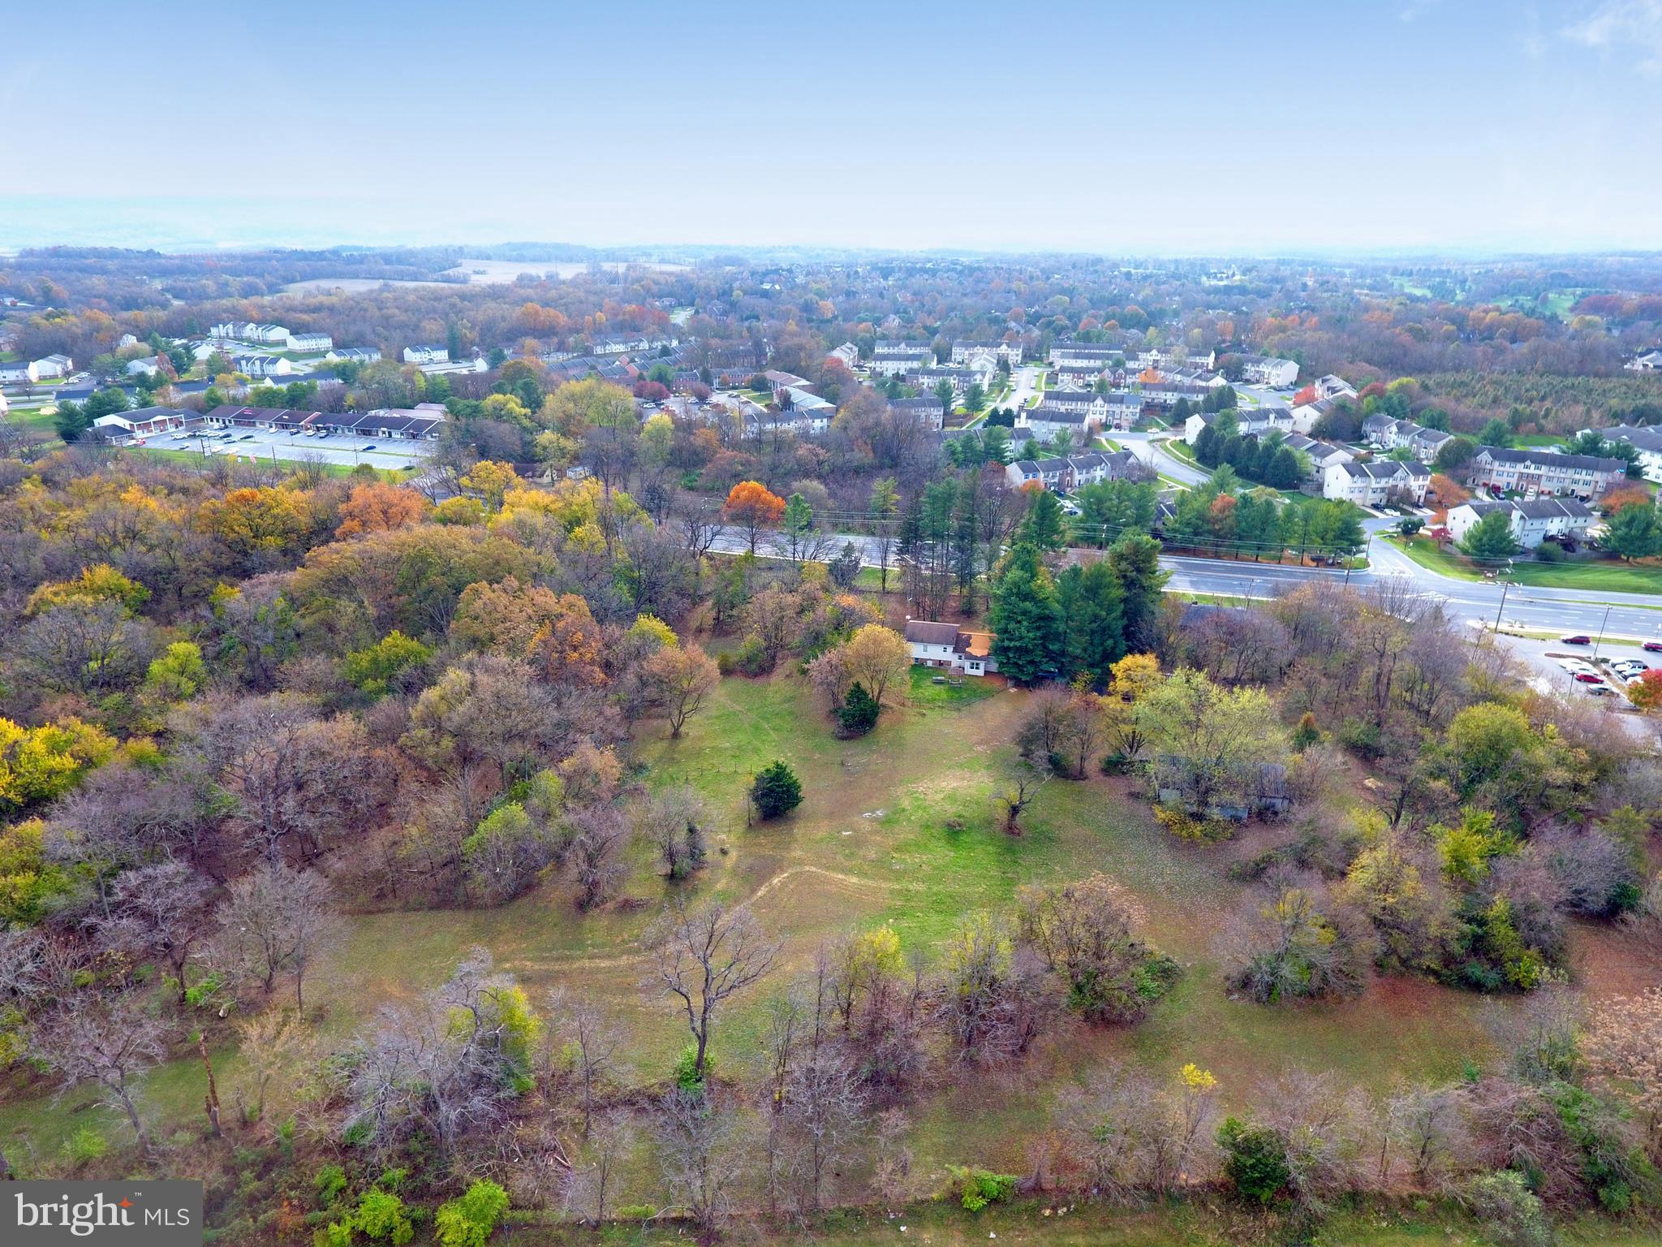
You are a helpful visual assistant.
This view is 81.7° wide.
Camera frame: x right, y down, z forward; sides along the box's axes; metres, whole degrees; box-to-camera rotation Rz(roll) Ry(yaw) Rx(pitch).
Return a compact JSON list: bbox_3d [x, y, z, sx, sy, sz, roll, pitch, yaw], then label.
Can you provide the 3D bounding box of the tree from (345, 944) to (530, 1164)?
[{"bbox_3d":[-30.600,34.500,75.630,13.460,17.600,10.680,-11,24,-26],"label":"tree"}]

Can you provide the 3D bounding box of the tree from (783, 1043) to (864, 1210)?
[{"bbox_3d":[-0.820,39.500,74.300,6.500,16.270,6.170,0,21,0],"label":"tree"}]

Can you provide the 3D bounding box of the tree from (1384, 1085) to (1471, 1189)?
[{"bbox_3d":[48.430,41.570,77.460,6.980,10.110,6.630,0,21,0],"label":"tree"}]

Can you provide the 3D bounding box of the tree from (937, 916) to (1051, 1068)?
[{"bbox_3d":[15.309,35.156,90.561,10.800,14.500,10.800,0,21,0],"label":"tree"}]

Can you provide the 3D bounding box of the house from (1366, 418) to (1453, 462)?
[{"bbox_3d":[206.430,-65.890,341.710,9.830,10.030,37.740,-3,22,-8],"label":"house"}]

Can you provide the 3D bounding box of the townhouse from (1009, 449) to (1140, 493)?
[{"bbox_3d":[75.680,-46.740,297.970,42.000,9.800,11.000,-8,23,-20],"label":"townhouse"}]

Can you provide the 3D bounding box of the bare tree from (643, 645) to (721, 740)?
[{"bbox_3d":[-23.710,11.010,149.420,11.480,14.560,10.910,0,21,0],"label":"bare tree"}]

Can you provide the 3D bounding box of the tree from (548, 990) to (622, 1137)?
[{"bbox_3d":[-20.980,37.520,81.110,6.130,14.990,5.820,0,21,0],"label":"tree"}]

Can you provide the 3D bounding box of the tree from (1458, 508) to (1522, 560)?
[{"bbox_3d":[154.920,-21.180,225.900,12.140,10.740,12.140,15,26,33],"label":"tree"}]

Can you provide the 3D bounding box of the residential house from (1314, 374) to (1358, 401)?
[{"bbox_3d":[223.862,-102.552,425.178,10.300,11.000,36.000,7,23,18],"label":"residential house"}]

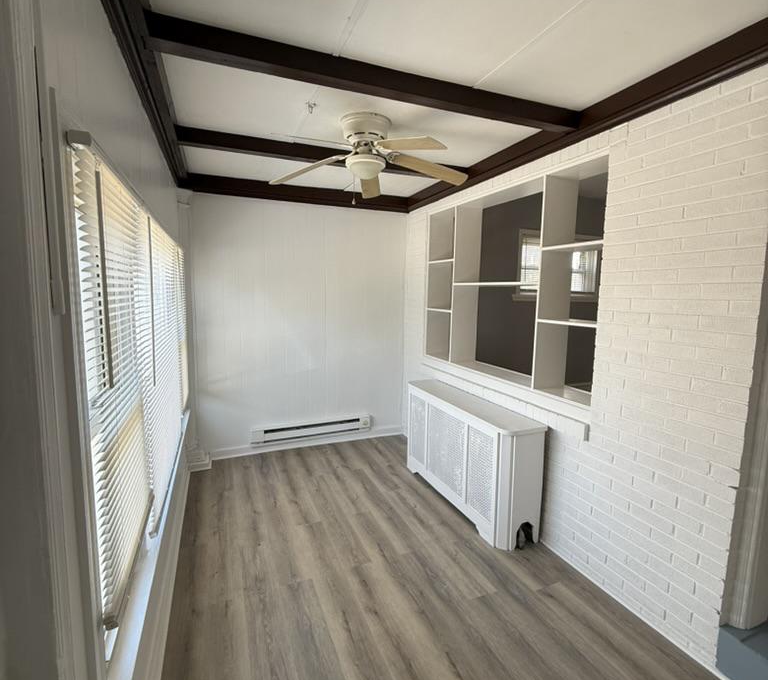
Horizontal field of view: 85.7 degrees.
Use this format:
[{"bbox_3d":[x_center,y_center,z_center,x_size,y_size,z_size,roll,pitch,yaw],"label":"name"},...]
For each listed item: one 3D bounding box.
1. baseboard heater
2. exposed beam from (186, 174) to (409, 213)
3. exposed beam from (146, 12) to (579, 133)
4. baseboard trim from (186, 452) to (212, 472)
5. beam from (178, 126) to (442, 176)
[{"bbox_3d":[-0.692,0.892,4.088,1.177,0.157,0.074,-2,7,-22],"label":"baseboard heater"},{"bbox_3d":[-0.694,-1.347,3.835,2.017,0.151,0.062,-2,7,-22],"label":"exposed beam"},{"bbox_3d":[0.092,-1.138,1.861,2.002,0.092,0.089,-2,7,-22],"label":"exposed beam"},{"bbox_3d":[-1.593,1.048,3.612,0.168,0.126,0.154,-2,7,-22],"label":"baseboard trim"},{"bbox_3d":[-0.318,-1.262,2.887,2.007,0.092,0.089,-2,7,-22],"label":"beam"}]

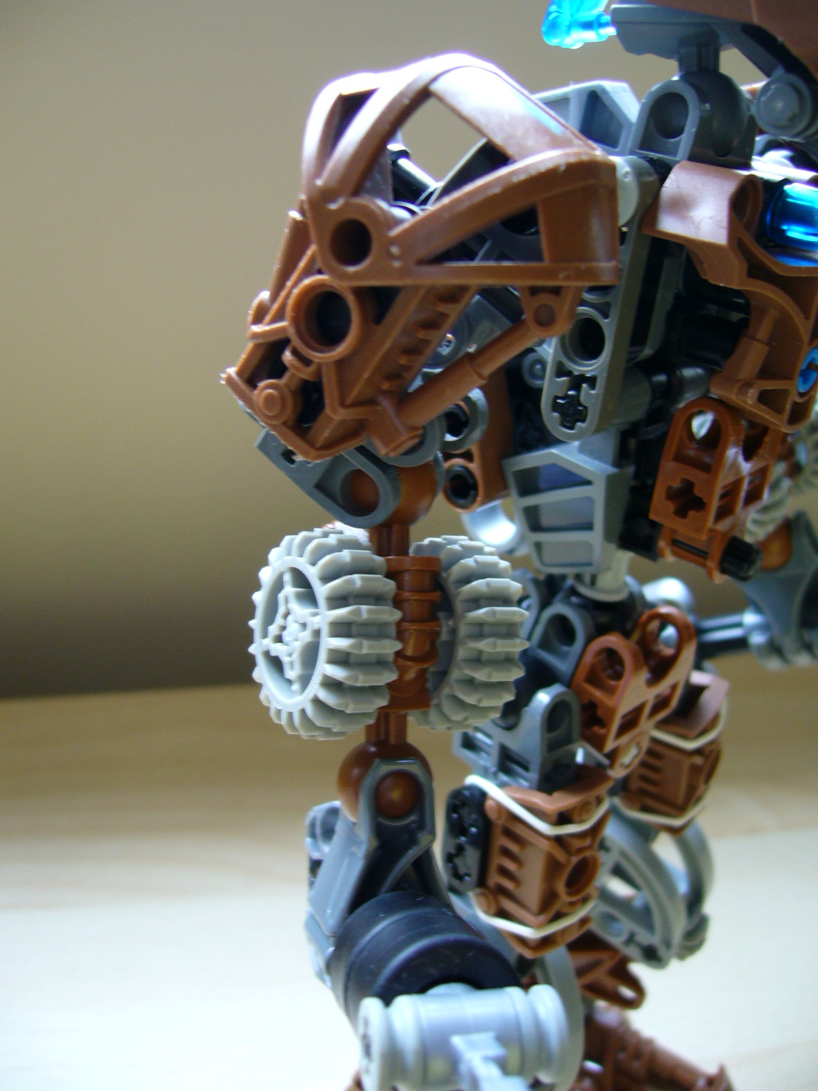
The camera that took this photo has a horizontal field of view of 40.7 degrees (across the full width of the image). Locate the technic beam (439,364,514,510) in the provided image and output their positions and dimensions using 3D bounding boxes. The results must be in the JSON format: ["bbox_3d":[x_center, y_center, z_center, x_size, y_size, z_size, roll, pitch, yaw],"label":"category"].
[{"bbox_3d":[0.009,-0.017,0.150,0.007,0.024,0.008,5,20,44],"label":"technic beam"}]

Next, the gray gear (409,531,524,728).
[{"bbox_3d":[0.004,0.010,0.125,0.008,0.022,0.022,2,-1,-33],"label":"gray gear"}]

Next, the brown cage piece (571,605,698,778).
[{"bbox_3d":[0.030,0.020,0.151,0.007,0.024,0.016,32,34,34],"label":"brown cage piece"}]

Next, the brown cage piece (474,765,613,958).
[{"bbox_3d":[0.019,0.043,0.156,0.012,0.024,0.013,-13,27,-38],"label":"brown cage piece"}]

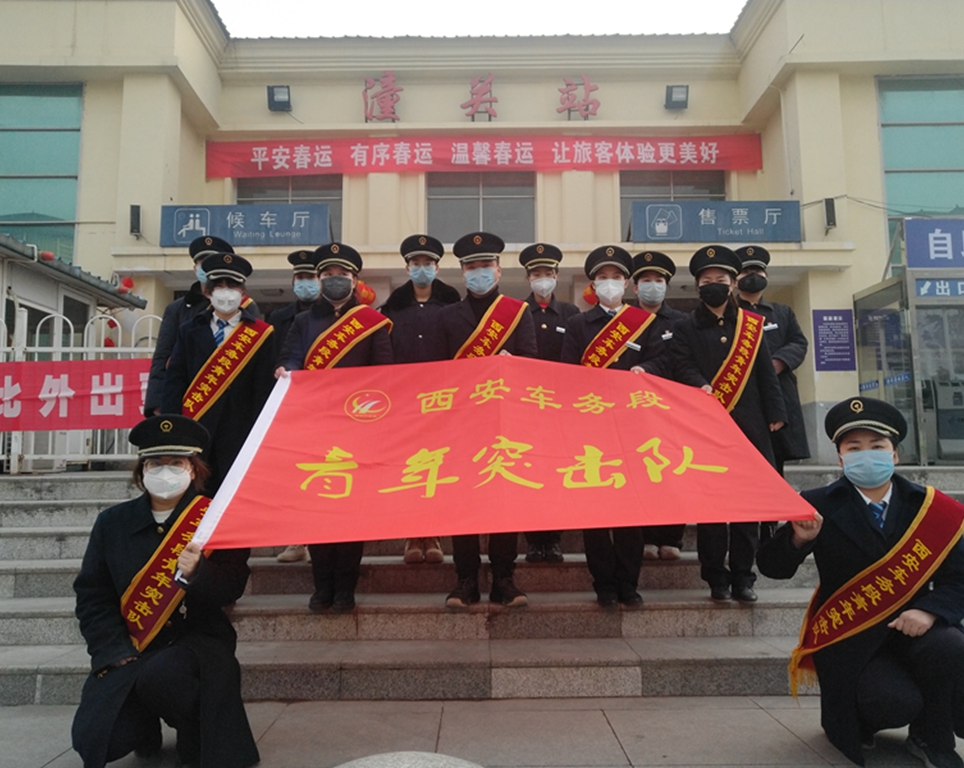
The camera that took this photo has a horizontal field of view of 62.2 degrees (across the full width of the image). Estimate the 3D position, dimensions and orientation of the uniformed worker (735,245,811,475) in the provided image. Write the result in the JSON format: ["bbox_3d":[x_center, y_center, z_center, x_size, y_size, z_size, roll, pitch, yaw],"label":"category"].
[{"bbox_3d":[1.537,0.070,4.345,0.520,1.699,0.360,-2,-6,12],"label":"uniformed worker"}]

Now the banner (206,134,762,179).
[{"bbox_3d":[0.048,-3.679,12.859,8.953,0.678,0.060,-1,-6,0],"label":"banner"}]

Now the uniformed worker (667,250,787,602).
[{"bbox_3d":[1.199,0.160,3.933,0.520,1.734,0.400,-1,-6,5],"label":"uniformed worker"}]

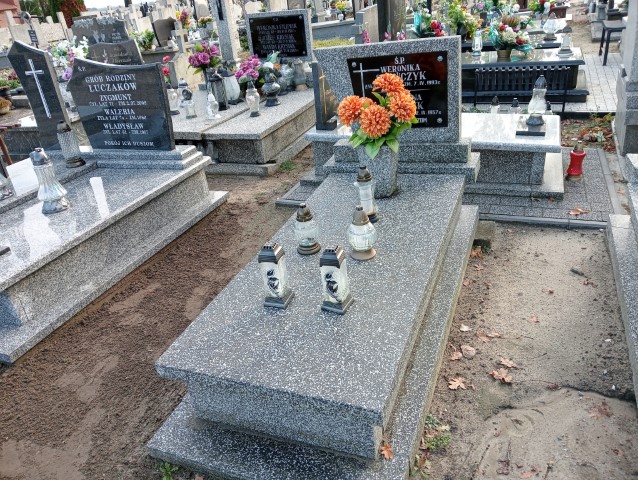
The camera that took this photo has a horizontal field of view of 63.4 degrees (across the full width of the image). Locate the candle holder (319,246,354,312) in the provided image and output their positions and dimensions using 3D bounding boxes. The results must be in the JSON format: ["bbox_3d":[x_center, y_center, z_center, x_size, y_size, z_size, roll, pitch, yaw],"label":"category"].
[{"bbox_3d":[0.055,0.134,1.870,0.092,0.245,0.092,9,32,29],"label":"candle holder"}]

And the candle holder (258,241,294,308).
[{"bbox_3d":[-0.167,0.124,1.941,0.093,0.249,0.095,6,31,24],"label":"candle holder"}]

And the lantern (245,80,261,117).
[{"bbox_3d":[-0.631,-1.341,4.861,0.125,0.315,0.125,4,30,22],"label":"lantern"}]

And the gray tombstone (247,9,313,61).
[{"bbox_3d":[-0.488,-2.551,6.505,0.800,0.643,0.110,10,31,31],"label":"gray tombstone"}]

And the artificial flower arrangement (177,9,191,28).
[{"bbox_3d":[-2.109,-3.448,8.041,0.240,0.350,0.220,4,30,22],"label":"artificial flower arrangement"}]

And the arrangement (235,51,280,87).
[{"bbox_3d":[-0.709,-1.955,5.958,0.430,0.410,0.330,4,29,22],"label":"arrangement"}]

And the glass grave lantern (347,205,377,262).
[{"bbox_3d":[0.180,-0.046,2.202,0.122,0.220,0.122,4,30,22],"label":"glass grave lantern"}]

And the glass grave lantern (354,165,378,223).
[{"bbox_3d":[0.230,-0.220,2.455,0.092,0.274,0.092,4,30,22],"label":"glass grave lantern"}]

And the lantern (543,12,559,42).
[{"bbox_3d":[3.122,-2.850,6.918,0.220,0.350,0.220,4,29,22],"label":"lantern"}]

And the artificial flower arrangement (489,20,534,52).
[{"bbox_3d":[2.061,-2.152,5.531,0.460,0.330,0.380,4,30,22],"label":"artificial flower arrangement"}]

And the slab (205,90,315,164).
[{"bbox_3d":[-0.421,-1.192,5.146,0.592,0.265,1.750,4,30,22],"label":"slab"}]

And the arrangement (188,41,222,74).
[{"bbox_3d":[-1.336,-2.148,6.079,0.310,0.360,0.280,4,29,22],"label":"arrangement"}]

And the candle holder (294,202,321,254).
[{"bbox_3d":[-0.056,-0.060,2.291,0.112,0.219,0.112,-6,28,3],"label":"candle holder"}]

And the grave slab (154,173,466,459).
[{"bbox_3d":[0.143,0.165,2.367,0.799,0.296,1.740,4,30,22],"label":"grave slab"}]

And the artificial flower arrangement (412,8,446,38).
[{"bbox_3d":[1.658,-3.241,7.753,0.440,0.430,0.360,4,29,22],"label":"artificial flower arrangement"}]

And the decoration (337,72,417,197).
[{"bbox_3d":[0.310,-0.499,2.620,0.385,0.590,0.330,4,30,22],"label":"decoration"}]

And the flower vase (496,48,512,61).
[{"bbox_3d":[2.238,-2.260,6.224,0.170,0.130,0.170,4,29,22],"label":"flower vase"}]

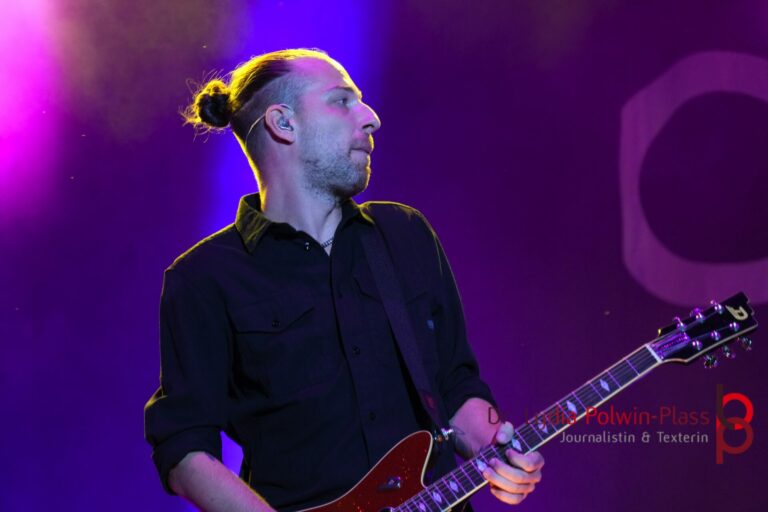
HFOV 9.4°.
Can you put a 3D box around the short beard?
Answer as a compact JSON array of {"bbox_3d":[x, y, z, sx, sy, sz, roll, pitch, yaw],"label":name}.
[{"bbox_3d":[-0.074,-0.124,7.145,0.100,0.080,0.130,-8,-9,10],"label":"short beard"}]

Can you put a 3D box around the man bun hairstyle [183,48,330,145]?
[{"bbox_3d":[-0.195,-0.242,7.160,0.220,0.150,0.160,-8,-9,10],"label":"man bun hairstyle"}]

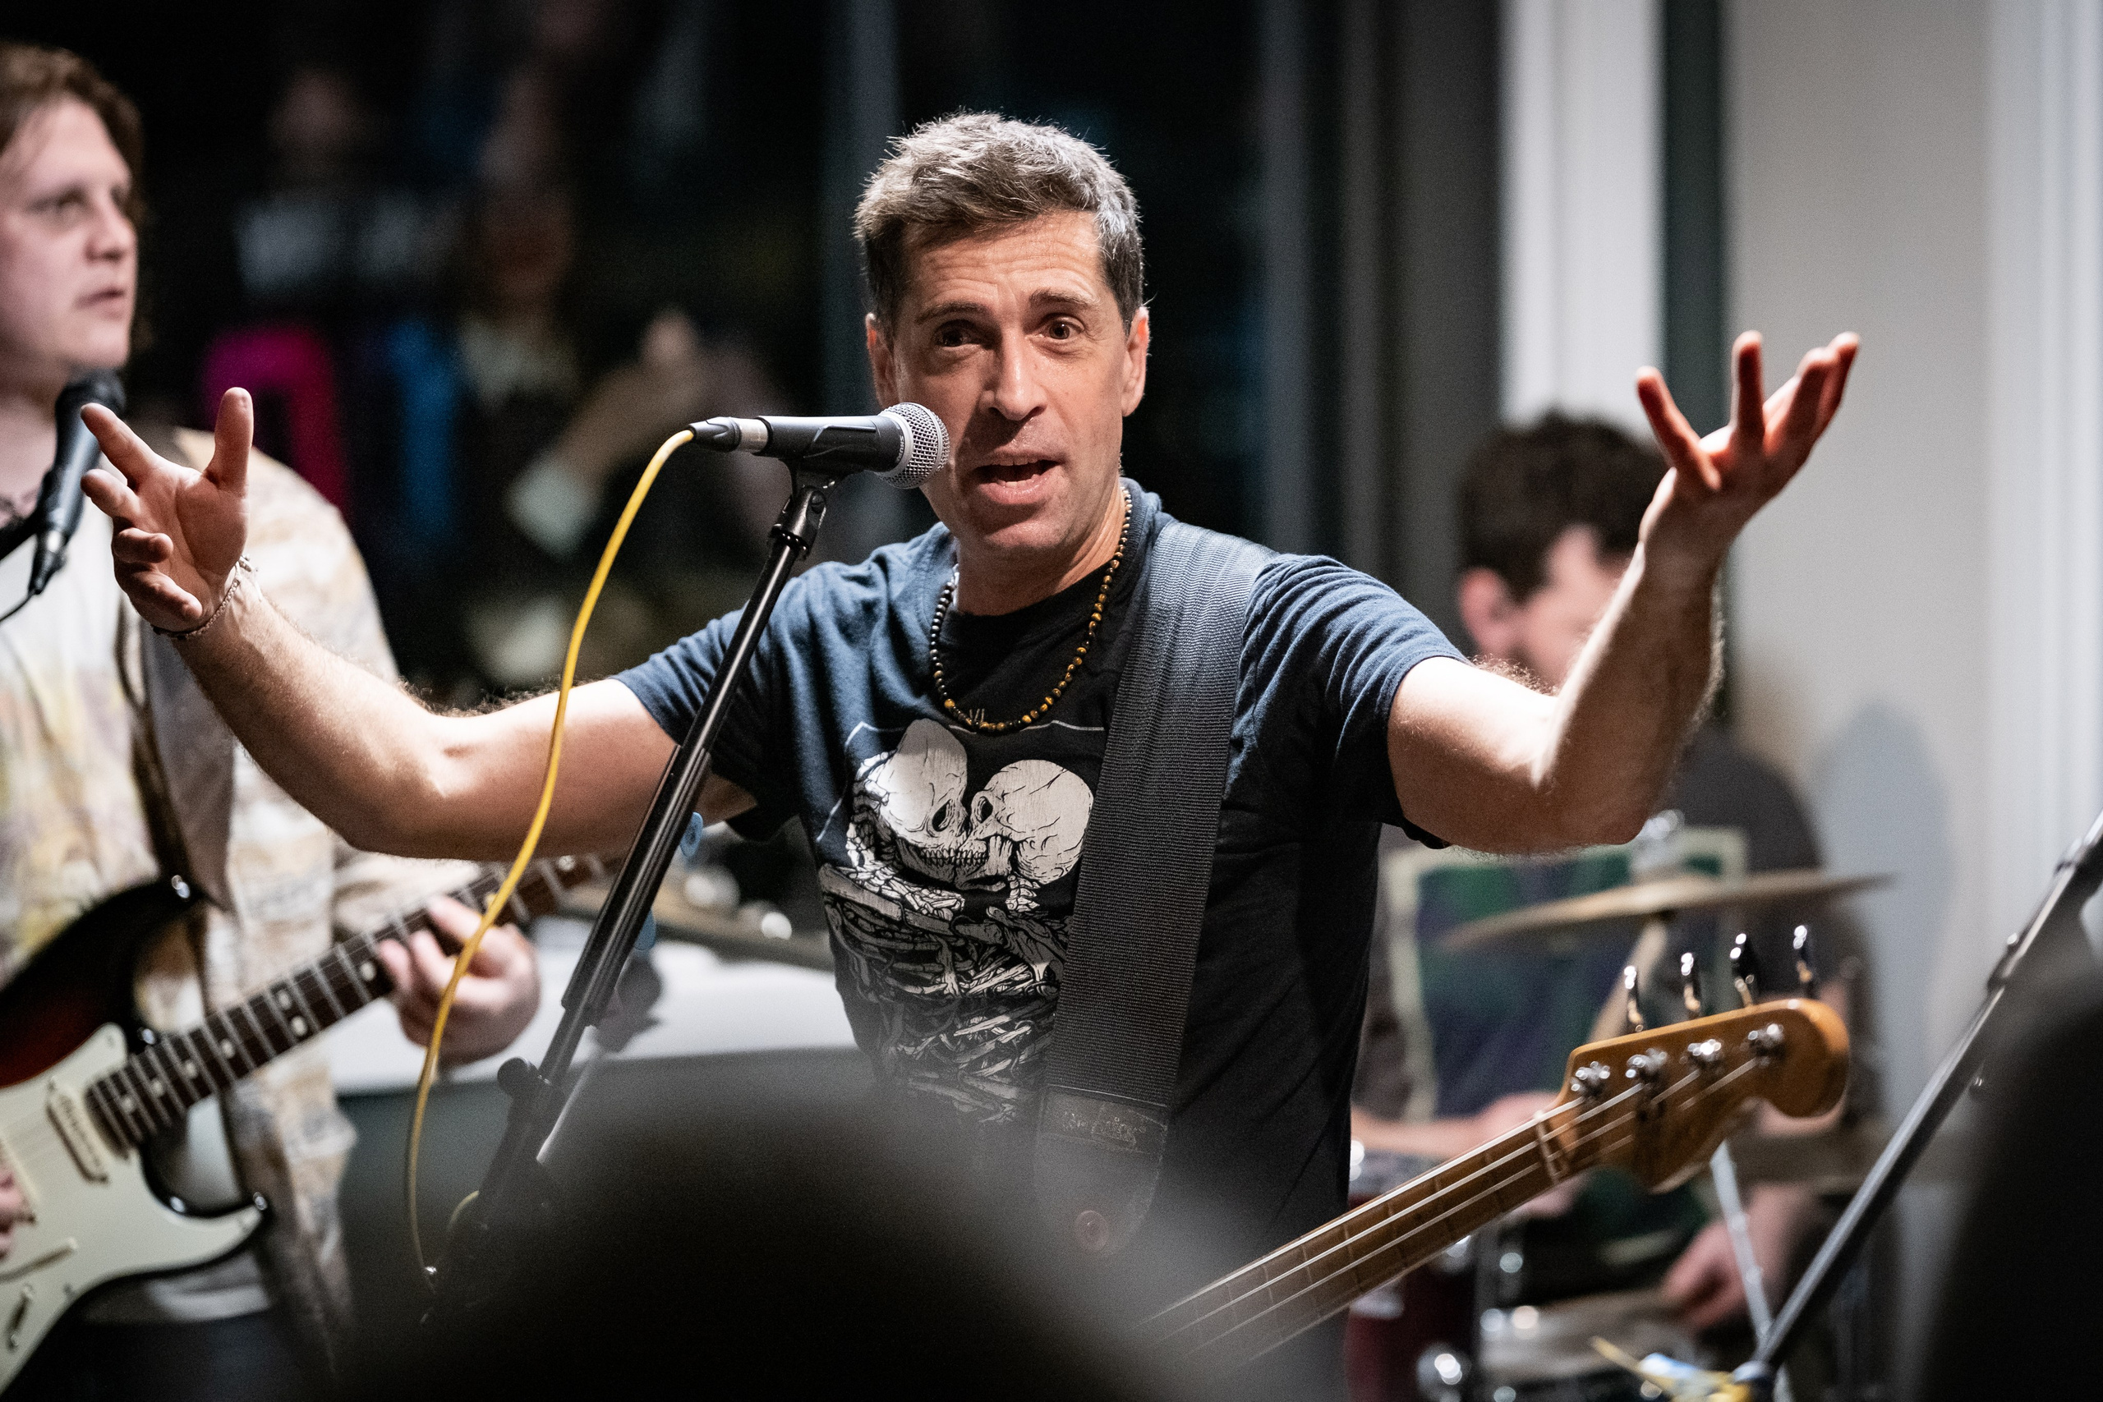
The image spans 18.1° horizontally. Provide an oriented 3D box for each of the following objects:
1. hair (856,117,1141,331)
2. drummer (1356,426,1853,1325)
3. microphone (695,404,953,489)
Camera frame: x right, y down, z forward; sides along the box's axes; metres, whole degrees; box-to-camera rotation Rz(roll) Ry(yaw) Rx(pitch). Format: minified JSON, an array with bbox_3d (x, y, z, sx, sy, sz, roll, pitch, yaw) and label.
[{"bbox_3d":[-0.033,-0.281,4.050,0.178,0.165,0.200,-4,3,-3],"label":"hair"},{"bbox_3d":[0.470,0.430,5.730,0.580,1.360,0.720,0,5,3],"label":"drummer"},{"bbox_3d":[-0.136,-0.150,3.815,0.052,0.053,0.205,4,2,40],"label":"microphone"}]

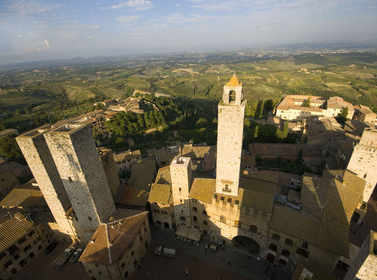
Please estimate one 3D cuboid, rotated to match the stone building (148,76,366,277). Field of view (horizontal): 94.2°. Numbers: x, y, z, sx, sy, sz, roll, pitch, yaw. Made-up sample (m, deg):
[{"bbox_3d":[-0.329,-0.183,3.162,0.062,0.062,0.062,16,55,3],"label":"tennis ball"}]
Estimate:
[{"bbox_3d":[18.350,6.200,54.030,57.000,51.000,30.000,9,28,22],"label":"stone building"}]

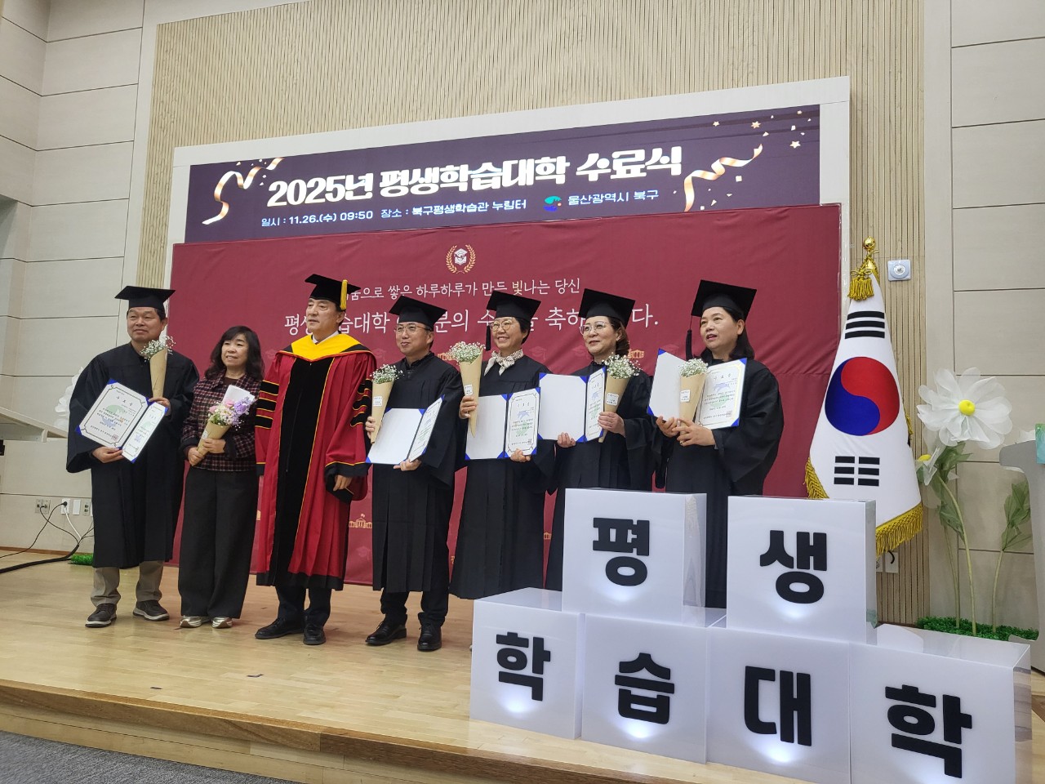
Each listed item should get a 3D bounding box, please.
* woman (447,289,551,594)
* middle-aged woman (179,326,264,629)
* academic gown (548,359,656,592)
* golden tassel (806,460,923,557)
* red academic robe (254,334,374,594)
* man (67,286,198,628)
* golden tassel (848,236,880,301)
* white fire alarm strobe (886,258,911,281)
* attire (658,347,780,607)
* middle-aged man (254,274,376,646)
[{"bbox_3d":[-0.104,0.360,3.786,0.510,1.724,0.430,1,-5,10],"label":"woman"},{"bbox_3d":[-1.594,0.425,4.157,0.420,1.565,0.340,2,-5,3],"label":"middle-aged woman"},{"bbox_3d":[0.367,0.413,3.655,0.540,1.126,0.430,1,-5,15],"label":"academic gown"},{"bbox_3d":[2.002,0.701,4.600,0.640,0.580,0.280,0,-5,19],"label":"golden tassel"},{"bbox_3d":[-1.057,0.353,4.030,0.580,1.304,0.410,1,-5,13],"label":"red academic robe"},{"bbox_3d":[-2.072,0.302,4.198,0.600,1.774,0.460,3,-5,-14],"label":"man"},{"bbox_3d":[1.913,-0.693,4.395,0.180,0.370,0.110,0,-5,17],"label":"golden tassel"},{"bbox_3d":[2.295,-0.741,4.779,0.123,0.123,0.045,0,-5,17],"label":"white fire alarm strobe"},{"bbox_3d":[0.877,0.419,3.442,0.560,1.189,0.440,-2,-7,40],"label":"attire"},{"bbox_3d":[-1.055,0.304,4.034,0.580,1.823,0.430,1,-5,13],"label":"middle-aged man"}]

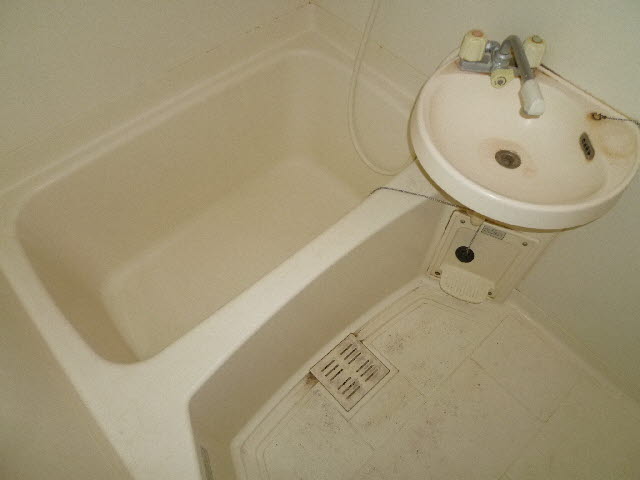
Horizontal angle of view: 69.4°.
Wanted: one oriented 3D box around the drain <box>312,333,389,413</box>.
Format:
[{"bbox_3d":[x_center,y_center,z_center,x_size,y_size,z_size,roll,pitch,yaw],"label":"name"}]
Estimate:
[{"bbox_3d":[0.086,0.373,1.306,0.160,0.010,0.151,-37,62,-22],"label":"drain"}]

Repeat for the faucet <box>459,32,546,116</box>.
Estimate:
[{"bbox_3d":[0.359,-0.340,0.911,0.163,0.087,0.157,6,55,5],"label":"faucet"}]

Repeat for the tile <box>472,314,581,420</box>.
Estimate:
[{"bbox_3d":[0.578,0.365,1.306,0.175,0.010,0.248,-37,62,-22],"label":"tile"}]

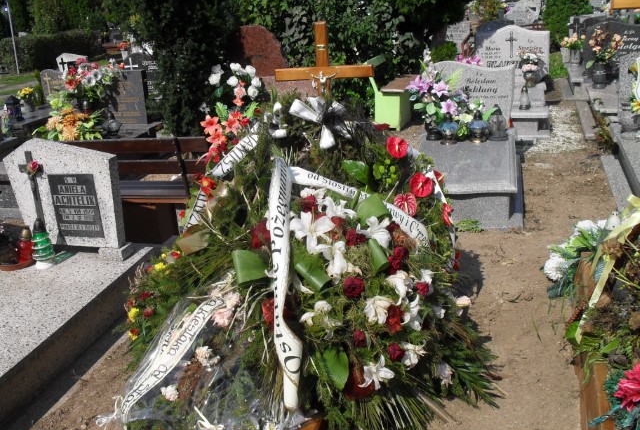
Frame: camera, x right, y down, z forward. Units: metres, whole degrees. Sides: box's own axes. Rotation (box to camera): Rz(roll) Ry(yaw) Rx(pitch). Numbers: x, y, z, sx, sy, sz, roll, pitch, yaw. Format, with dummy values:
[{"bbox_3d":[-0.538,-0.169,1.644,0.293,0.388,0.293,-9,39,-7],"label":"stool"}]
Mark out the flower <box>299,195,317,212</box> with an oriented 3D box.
[{"bbox_3d":[-0.050,-0.042,2.580,0.072,0.072,0.065,-3,-21,-1],"label":"flower"}]

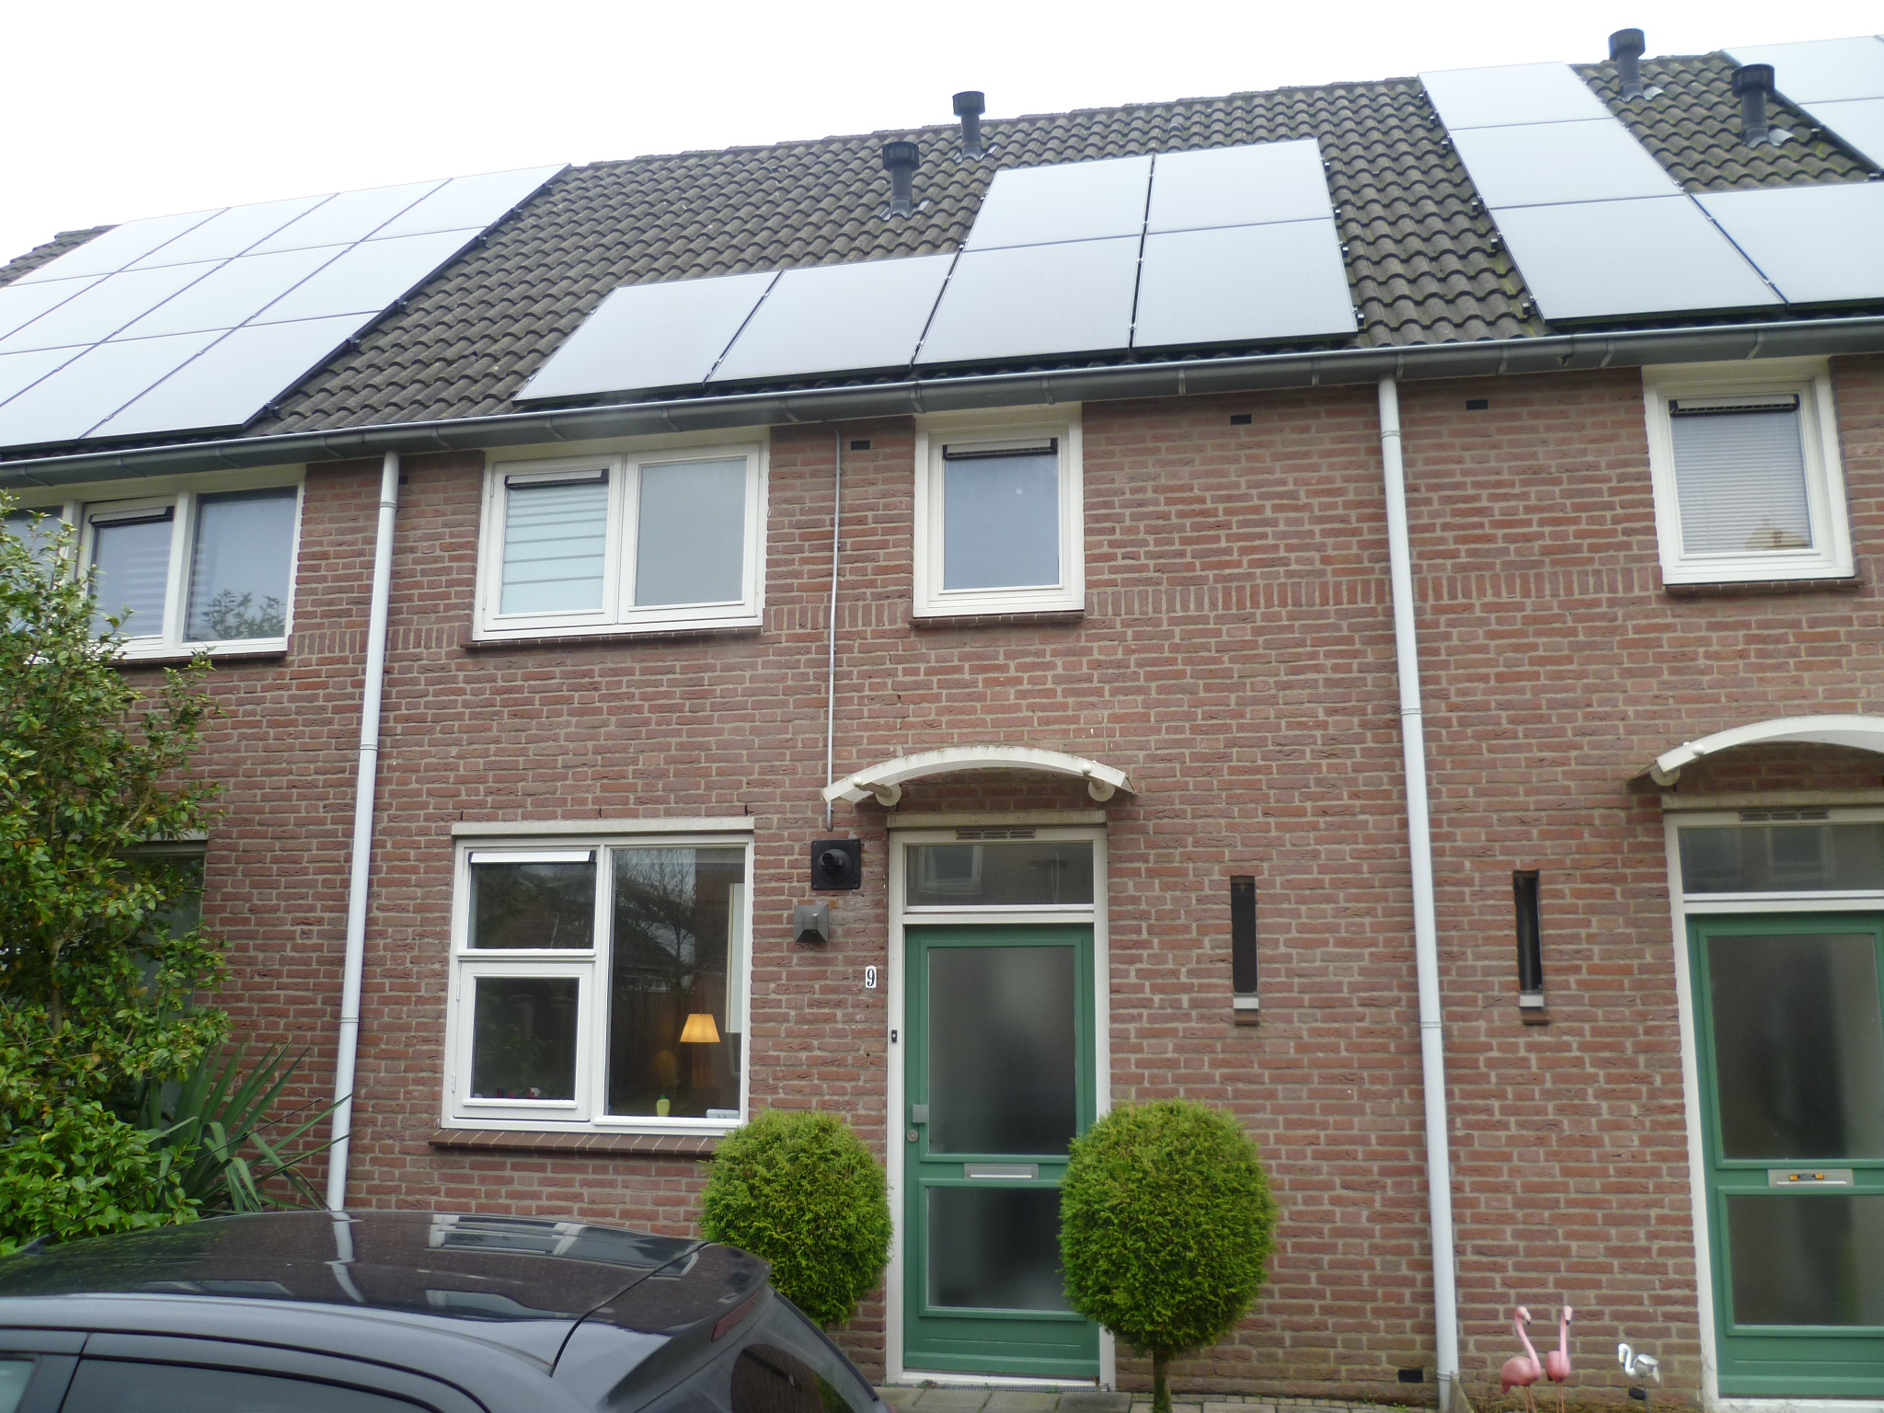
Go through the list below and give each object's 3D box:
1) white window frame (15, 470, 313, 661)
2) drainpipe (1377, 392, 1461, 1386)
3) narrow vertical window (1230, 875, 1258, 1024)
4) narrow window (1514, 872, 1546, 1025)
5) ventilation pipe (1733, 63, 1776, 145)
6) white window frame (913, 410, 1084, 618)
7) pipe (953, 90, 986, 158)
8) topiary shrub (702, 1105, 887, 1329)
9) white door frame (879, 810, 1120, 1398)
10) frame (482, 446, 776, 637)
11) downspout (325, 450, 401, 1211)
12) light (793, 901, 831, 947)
[{"bbox_3d":[-4.559,-0.773,8.523,2.210,1.050,0.100,-2,-11,11],"label":"white window frame"},{"bbox_3d":[2.097,0.681,6.702,0.085,4.515,0.085,-2,-11,11],"label":"drainpipe"},{"bbox_3d":[1.352,1.089,6.796,0.107,0.670,0.100,-2,-11,11],"label":"narrow vertical window"},{"bbox_3d":[2.538,1.037,6.566,0.107,0.670,0.100,-2,-11,11],"label":"narrow window"},{"bbox_3d":[4.838,-3.523,9.054,0.240,0.509,0.240,-2,-11,11],"label":"ventilation pipe"},{"bbox_3d":[0.276,-0.965,7.495,0.835,1.045,0.100,-2,-11,11],"label":"white window frame"},{"bbox_3d":[0.200,-4.046,10.754,0.225,0.460,0.225,-2,-11,11],"label":"pipe"},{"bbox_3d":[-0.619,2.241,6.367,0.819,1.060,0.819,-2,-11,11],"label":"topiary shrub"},{"bbox_3d":[0.265,1.793,7.007,1.035,2.471,0.110,-2,-11,11],"label":"white door frame"},{"bbox_3d":[-1.644,-0.840,7.885,1.553,0.970,0.110,-2,-11,11],"label":"frame"},{"bbox_3d":[-2.940,0.872,7.668,0.085,4.500,0.085,-2,-11,11],"label":"downspout"},{"bbox_3d":[-0.619,1.019,7.194,0.172,0.188,0.095,-2,-11,11],"label":"light"}]

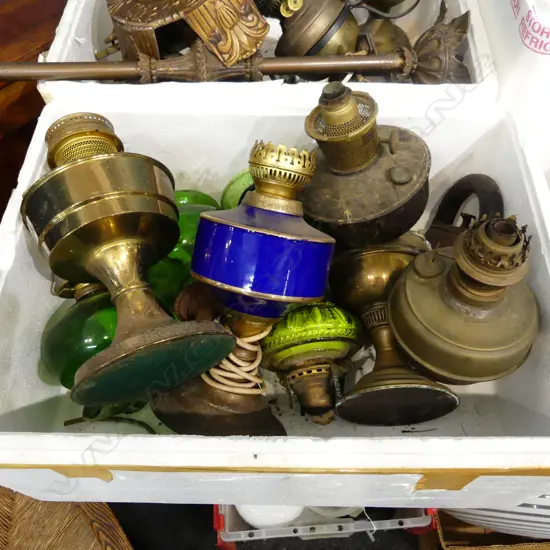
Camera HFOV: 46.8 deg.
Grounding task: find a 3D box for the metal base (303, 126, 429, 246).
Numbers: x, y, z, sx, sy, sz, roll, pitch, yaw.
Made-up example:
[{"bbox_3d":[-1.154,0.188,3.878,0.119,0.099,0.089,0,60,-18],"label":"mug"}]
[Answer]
[{"bbox_3d":[0.094,-0.096,0.678,0.145,0.065,0.145,-12,48,14],"label":"metal base"}]

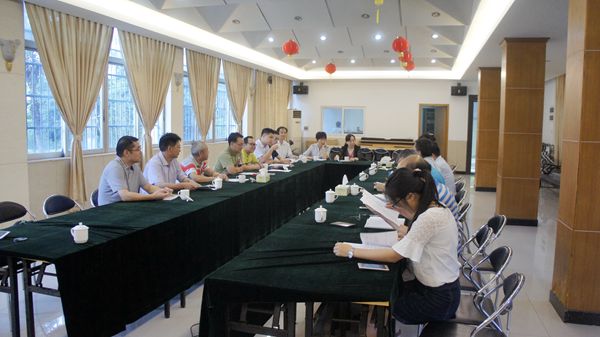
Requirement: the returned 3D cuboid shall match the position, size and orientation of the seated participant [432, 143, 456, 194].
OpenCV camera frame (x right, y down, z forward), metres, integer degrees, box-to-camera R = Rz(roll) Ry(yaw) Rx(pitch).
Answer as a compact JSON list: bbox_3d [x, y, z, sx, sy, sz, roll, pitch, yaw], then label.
[{"bbox_3d":[1.466,0.296,5.098,0.750,1.280,0.500,2,6,17],"label":"seated participant"}]

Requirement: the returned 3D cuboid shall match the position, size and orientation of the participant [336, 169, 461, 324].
[{"bbox_3d":[0.513,0.592,2.365,0.720,1.220,0.500,2,6,17],"label":"participant"}]

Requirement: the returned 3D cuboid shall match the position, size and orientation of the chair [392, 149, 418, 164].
[{"bbox_3d":[2.702,-0.090,11.250,0.460,0.800,0.500,2,6,17],"label":"chair"}]

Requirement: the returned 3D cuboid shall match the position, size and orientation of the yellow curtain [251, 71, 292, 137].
[{"bbox_3d":[-0.678,-1.286,11.453,0.160,2.350,2.650,2,6,17],"label":"yellow curtain"}]

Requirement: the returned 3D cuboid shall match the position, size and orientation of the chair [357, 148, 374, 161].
[{"bbox_3d":[1.784,-0.097,11.735,0.450,0.800,0.480,2,6,17],"label":"chair"}]

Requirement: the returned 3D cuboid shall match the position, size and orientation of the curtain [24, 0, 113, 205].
[{"bbox_3d":[-2.850,-0.740,5.542,0.160,2.380,1.360,2,6,17],"label":"curtain"}]

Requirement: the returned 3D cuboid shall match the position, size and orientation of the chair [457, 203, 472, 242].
[{"bbox_3d":[1.188,0.670,3.660,0.480,0.800,0.450,2,6,17],"label":"chair"}]

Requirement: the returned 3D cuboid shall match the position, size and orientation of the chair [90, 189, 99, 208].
[{"bbox_3d":[-1.925,0.617,4.640,0.480,0.790,0.450,2,6,17],"label":"chair"}]

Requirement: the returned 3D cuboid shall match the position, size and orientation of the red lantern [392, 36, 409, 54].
[{"bbox_3d":[1.864,-2.275,7.933,0.300,0.320,0.300,2,6,17],"label":"red lantern"}]

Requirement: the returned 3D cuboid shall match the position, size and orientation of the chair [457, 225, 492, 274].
[{"bbox_3d":[1.035,0.768,2.891,0.500,0.790,0.460,2,6,13],"label":"chair"}]

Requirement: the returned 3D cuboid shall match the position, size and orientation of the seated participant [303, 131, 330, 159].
[{"bbox_3d":[0.403,-0.123,9.370,0.580,1.320,0.700,1,6,8],"label":"seated participant"}]

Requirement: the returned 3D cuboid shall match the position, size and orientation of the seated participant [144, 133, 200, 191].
[{"bbox_3d":[-1.389,0.285,4.793,0.800,1.340,0.520,2,6,17],"label":"seated participant"}]

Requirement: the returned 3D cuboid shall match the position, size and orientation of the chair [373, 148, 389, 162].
[{"bbox_3d":[2.142,-0.110,11.421,0.460,0.800,0.500,2,6,17],"label":"chair"}]

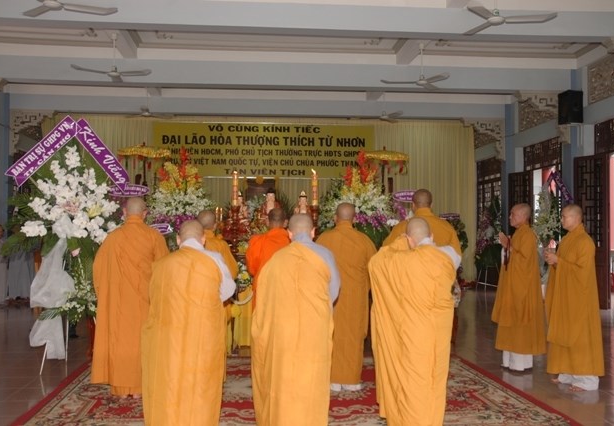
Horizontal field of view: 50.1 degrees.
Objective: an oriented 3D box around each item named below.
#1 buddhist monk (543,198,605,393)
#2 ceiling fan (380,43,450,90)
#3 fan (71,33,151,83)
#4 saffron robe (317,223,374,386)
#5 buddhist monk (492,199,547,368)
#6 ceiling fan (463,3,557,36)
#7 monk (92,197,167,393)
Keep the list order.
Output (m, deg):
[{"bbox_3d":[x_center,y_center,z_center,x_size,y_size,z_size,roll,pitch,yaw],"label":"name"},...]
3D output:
[{"bbox_3d":[2.404,0.726,5.915,0.550,1.650,0.520,0,-1,-8],"label":"buddhist monk"},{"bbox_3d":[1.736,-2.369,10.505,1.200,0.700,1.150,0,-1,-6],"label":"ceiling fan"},{"bbox_3d":[-2.934,-2.381,9.955,1.220,0.700,1.150,0,-1,-6],"label":"fan"},{"bbox_3d":[0.335,0.730,5.789,0.560,1.646,0.500,1,-2,-6],"label":"saffron robe"},{"bbox_3d":[2.133,0.734,6.615,0.560,1.665,0.500,0,-1,2],"label":"buddhist monk"},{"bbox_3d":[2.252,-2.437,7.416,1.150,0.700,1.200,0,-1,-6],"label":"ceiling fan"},{"bbox_3d":[-1.517,0.769,5.634,0.660,1.510,0.460,0,-1,-6],"label":"monk"}]

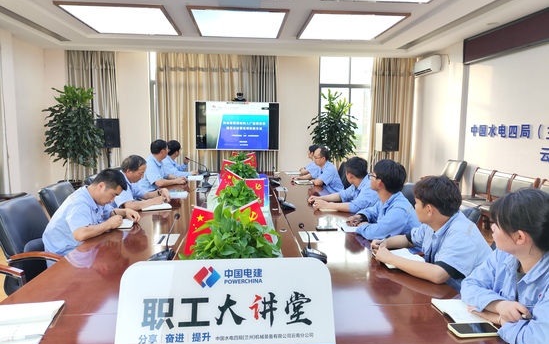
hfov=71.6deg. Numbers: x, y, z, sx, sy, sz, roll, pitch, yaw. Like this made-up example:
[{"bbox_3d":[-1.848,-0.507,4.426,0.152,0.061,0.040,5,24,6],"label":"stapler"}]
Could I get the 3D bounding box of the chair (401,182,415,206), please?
[{"bbox_3d":[0.960,0.633,3.189,0.660,1.000,0.620,0,7,0],"label":"chair"}]

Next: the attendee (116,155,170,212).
[{"bbox_3d":[-1.400,0.447,3.676,0.760,1.220,0.580,-1,7,-8],"label":"attendee"}]

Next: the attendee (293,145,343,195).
[{"bbox_3d":[0.533,0.283,4.821,0.730,1.236,0.550,-1,8,-11],"label":"attendee"}]

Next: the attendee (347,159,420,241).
[{"bbox_3d":[0.824,0.525,3.013,0.750,1.255,0.580,2,7,9],"label":"attendee"}]

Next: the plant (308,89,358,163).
[{"bbox_3d":[1.188,-0.575,7.720,0.900,2.188,0.900,0,8,-5],"label":"plant"}]

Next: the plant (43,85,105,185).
[{"bbox_3d":[-3.678,-0.501,7.007,1.020,2.175,1.000,0,8,-5],"label":"plant"}]

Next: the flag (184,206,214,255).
[{"bbox_3d":[-0.386,0.309,2.012,0.180,0.259,0.060,0,8,-5],"label":"flag"}]

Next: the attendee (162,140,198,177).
[{"bbox_3d":[-1.548,0.167,5.803,0.780,1.270,0.560,-2,7,-23],"label":"attendee"}]

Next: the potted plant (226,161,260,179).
[{"bbox_3d":[-0.440,-0.028,5.266,0.440,0.310,0.440,0,7,-5],"label":"potted plant"}]

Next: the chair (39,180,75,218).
[{"bbox_3d":[-1.655,0.579,3.488,0.660,1.000,0.620,0,7,-5],"label":"chair"}]

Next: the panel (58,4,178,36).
[{"bbox_3d":[-2.208,-2.271,5.686,1.310,0.075,1.520,0,7,-5],"label":"panel"}]

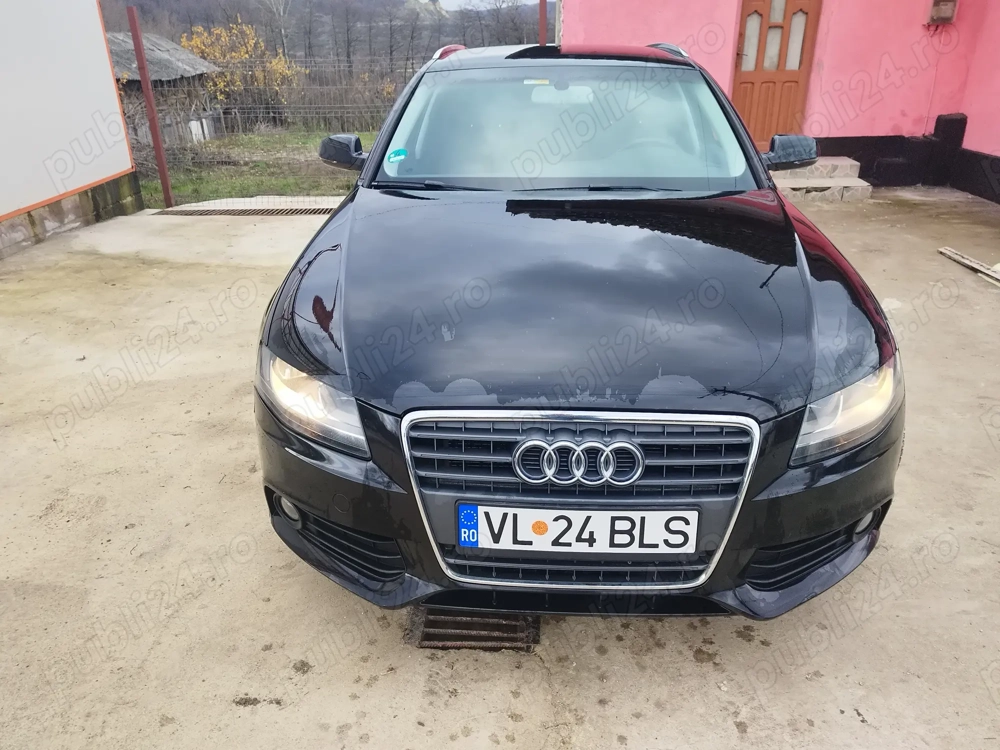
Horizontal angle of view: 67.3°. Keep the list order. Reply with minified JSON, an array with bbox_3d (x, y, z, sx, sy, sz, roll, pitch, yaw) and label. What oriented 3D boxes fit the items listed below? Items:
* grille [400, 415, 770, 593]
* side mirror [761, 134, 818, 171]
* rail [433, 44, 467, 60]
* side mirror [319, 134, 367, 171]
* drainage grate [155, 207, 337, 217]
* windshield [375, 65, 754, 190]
[{"bbox_3d":[0.173,0.273,1.674,0.785,0.440,0.120,1,17,3],"label":"grille"},{"bbox_3d":[1.149,-0.889,2.986,0.225,0.135,0.140,1,25,3],"label":"side mirror"},{"bbox_3d":[-0.248,-1.805,4.164,0.060,0.100,1.850,1,25,3],"label":"rail"},{"bbox_3d":[-0.639,-0.913,3.075,0.225,0.135,0.140,1,25,3],"label":"side mirror"},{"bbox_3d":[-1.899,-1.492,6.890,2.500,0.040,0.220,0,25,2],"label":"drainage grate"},{"bbox_3d":[0.249,-0.951,2.899,1.460,0.180,0.870,1,55,3],"label":"windshield"}]

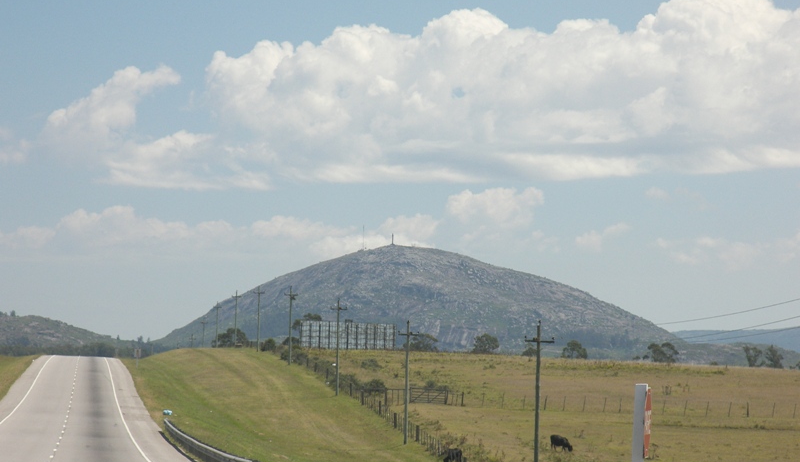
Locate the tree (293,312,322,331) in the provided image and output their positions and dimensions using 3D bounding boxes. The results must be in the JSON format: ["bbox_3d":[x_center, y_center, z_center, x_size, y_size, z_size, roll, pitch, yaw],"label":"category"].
[{"bbox_3d":[-15.581,16.844,545.000,5.200,6.200,5.000,1,-2,-5],"label":"tree"}]

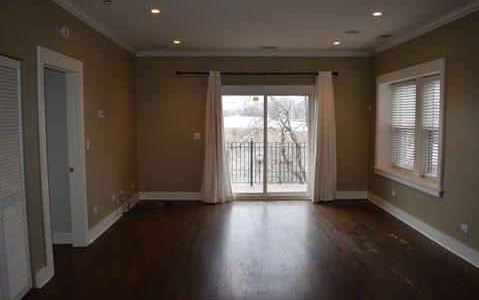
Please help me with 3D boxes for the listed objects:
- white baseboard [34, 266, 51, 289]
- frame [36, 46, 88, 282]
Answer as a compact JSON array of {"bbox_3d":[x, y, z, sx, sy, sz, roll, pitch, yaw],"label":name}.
[{"bbox_3d":[-1.810,1.172,3.325,0.050,0.155,0.150,0,5,-1],"label":"white baseboard"},{"bbox_3d":[-1.880,0.116,3.781,0.155,2.182,0.960,0,5,-1],"label":"frame"}]

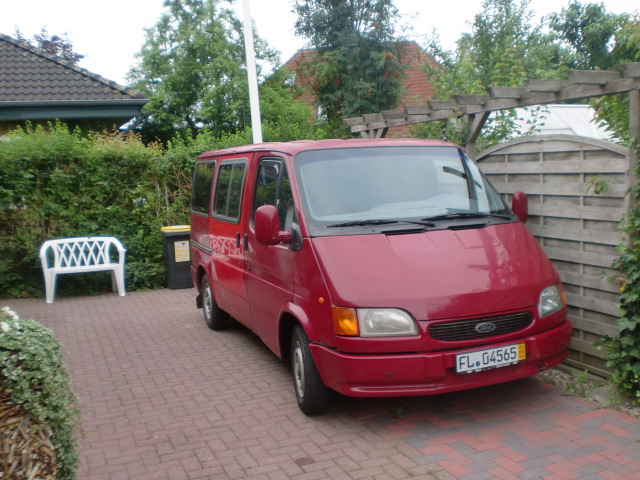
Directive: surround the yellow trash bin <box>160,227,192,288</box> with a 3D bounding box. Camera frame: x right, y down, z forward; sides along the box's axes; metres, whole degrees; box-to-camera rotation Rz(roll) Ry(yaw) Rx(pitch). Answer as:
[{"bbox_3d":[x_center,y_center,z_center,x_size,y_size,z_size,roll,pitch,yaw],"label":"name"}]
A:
[{"bbox_3d":[-2.213,0.276,10.216,0.480,0.940,0.550,-4,6,-21],"label":"yellow trash bin"}]

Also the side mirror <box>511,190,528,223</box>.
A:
[{"bbox_3d":[1.637,-0.258,5.282,0.190,0.262,0.110,-5,7,-32],"label":"side mirror"}]

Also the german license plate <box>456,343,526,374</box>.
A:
[{"bbox_3d":[1.071,0.732,4.020,0.520,0.115,0.015,-4,3,-22],"label":"german license plate"}]

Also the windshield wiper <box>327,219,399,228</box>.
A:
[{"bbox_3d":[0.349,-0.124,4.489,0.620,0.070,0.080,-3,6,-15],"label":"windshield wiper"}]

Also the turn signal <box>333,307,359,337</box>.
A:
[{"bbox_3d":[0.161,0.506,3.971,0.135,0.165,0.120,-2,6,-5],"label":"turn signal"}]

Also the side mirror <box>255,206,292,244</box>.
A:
[{"bbox_3d":[-0.315,-0.106,4.487,0.265,0.270,0.130,-3,6,-15],"label":"side mirror"}]

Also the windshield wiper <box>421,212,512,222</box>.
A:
[{"bbox_3d":[1.107,-0.177,4.798,0.890,0.060,0.080,-5,7,-32],"label":"windshield wiper"}]

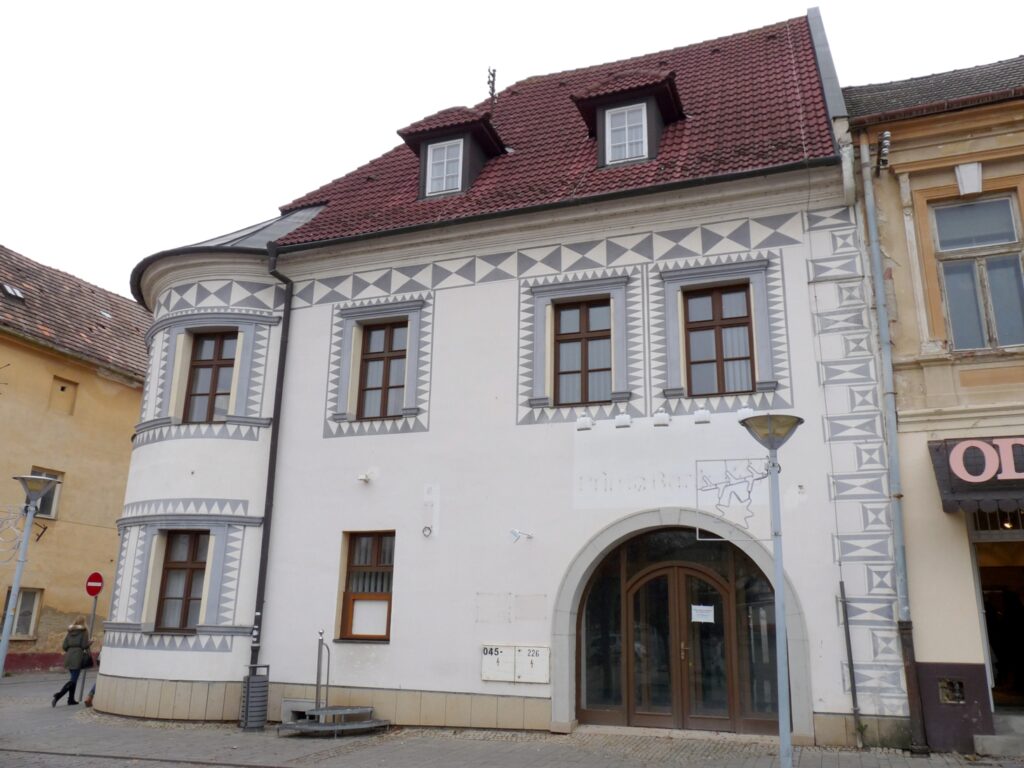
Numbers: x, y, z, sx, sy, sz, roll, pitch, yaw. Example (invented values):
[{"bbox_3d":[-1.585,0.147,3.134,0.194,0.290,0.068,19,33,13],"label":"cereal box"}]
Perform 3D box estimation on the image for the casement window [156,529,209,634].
[{"bbox_3d":[-5.496,3.294,13.317,0.960,1.680,0.200,-3,-16,14],"label":"casement window"}]

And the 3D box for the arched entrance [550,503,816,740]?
[{"bbox_3d":[2.198,3.221,10.969,3.440,3.020,0.400,-5,-17,19],"label":"arched entrance"}]

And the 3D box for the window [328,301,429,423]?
[{"bbox_3d":[-2.274,-0.371,13.607,1.660,2.020,0.270,-5,-17,19],"label":"window"}]

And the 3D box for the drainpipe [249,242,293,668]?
[{"bbox_3d":[-4.207,1.250,13.500,0.340,7.850,0.500,-5,-17,19],"label":"drainpipe"}]

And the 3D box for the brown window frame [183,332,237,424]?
[{"bbox_3d":[-5.401,-0.133,14.259,0.980,1.720,0.200,-3,-16,14],"label":"brown window frame"}]

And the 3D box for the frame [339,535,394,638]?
[{"bbox_3d":[-2.270,3.208,12.684,0.960,1.710,0.200,-5,-17,19],"label":"frame"}]

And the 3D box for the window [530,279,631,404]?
[{"bbox_3d":[1.055,-0.647,12.437,1.620,2.000,0.270,-5,-17,19],"label":"window"}]

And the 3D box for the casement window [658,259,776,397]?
[{"bbox_3d":[3.016,-0.804,11.746,1.610,2.000,0.270,-5,-17,19],"label":"casement window"}]

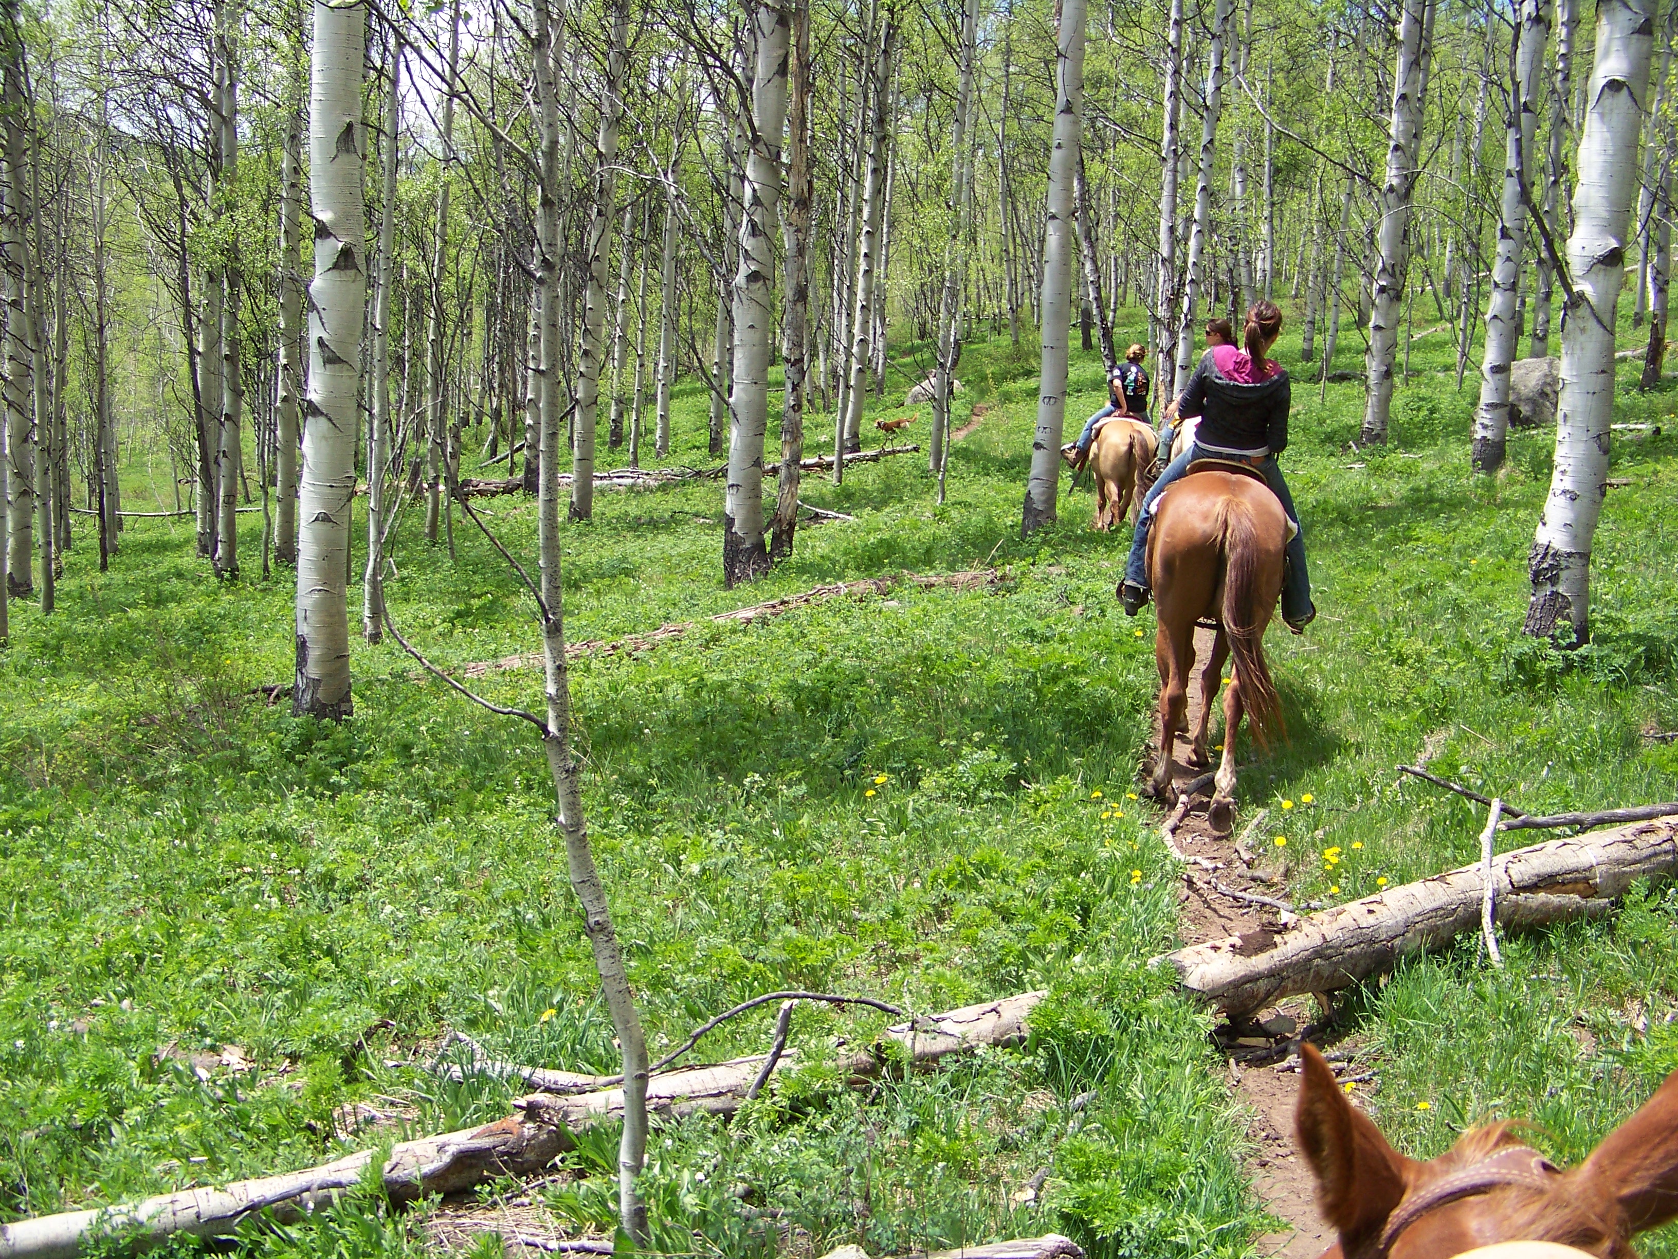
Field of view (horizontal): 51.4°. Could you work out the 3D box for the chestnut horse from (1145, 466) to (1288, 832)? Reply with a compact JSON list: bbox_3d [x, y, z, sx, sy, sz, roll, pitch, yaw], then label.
[{"bbox_3d":[1.785,-0.110,8.350,0.600,1.580,2.350,3,7,10],"label":"chestnut horse"}]

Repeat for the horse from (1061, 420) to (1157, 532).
[{"bbox_3d":[2.959,-1.758,18.800,0.620,1.550,2.300,2,7,-5],"label":"horse"}]

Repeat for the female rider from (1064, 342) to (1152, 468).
[{"bbox_3d":[2.930,-2.394,18.800,0.900,1.380,0.720,1,7,-9],"label":"female rider"}]

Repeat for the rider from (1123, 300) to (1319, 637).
[{"bbox_3d":[1.817,-0.786,8.400,0.880,1.550,0.700,3,7,10],"label":"rider"}]

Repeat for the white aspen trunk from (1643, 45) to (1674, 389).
[{"bbox_3d":[12.687,-6.379,27.000,0.330,5.600,0.330,4,8,24],"label":"white aspen trunk"}]

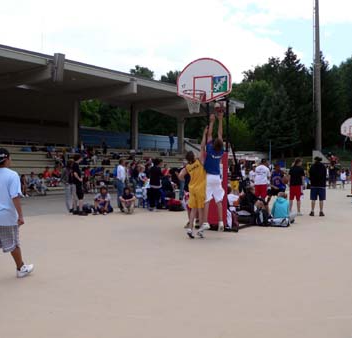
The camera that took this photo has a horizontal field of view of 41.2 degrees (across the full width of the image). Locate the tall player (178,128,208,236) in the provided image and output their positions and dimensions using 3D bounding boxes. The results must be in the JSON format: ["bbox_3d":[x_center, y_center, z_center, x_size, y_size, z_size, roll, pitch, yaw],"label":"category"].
[{"bbox_3d":[0.338,0.300,9.580,0.540,2.300,0.470,0,0,24],"label":"tall player"}]

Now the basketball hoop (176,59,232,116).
[{"bbox_3d":[0.455,-1.800,10.020,1.370,1.260,0.660,0,0,31],"label":"basketball hoop"}]

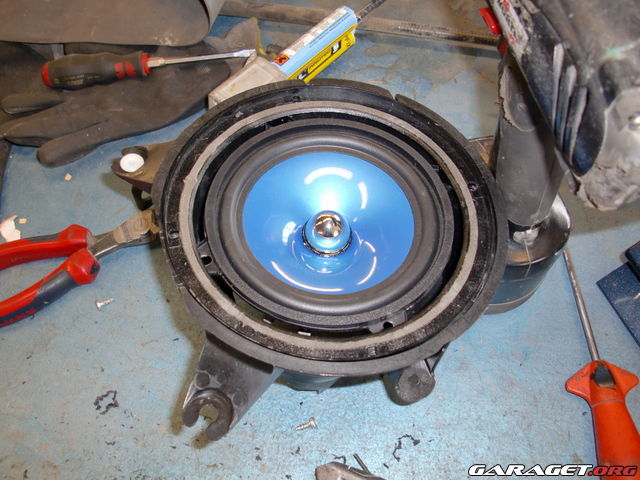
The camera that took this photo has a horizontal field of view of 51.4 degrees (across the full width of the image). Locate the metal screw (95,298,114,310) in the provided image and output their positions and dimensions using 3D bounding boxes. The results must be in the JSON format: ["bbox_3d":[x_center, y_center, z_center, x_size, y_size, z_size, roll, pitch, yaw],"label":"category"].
[{"bbox_3d":[-0.157,0.046,0.489,0.015,0.007,0.007,-21,61,-31],"label":"metal screw"}]

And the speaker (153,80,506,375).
[{"bbox_3d":[0.005,-0.002,0.489,0.242,0.078,0.242,3,58,-4],"label":"speaker"}]

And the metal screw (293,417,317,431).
[{"bbox_3d":[-0.010,0.126,0.450,0.015,0.007,0.007,-18,60,-1],"label":"metal screw"}]

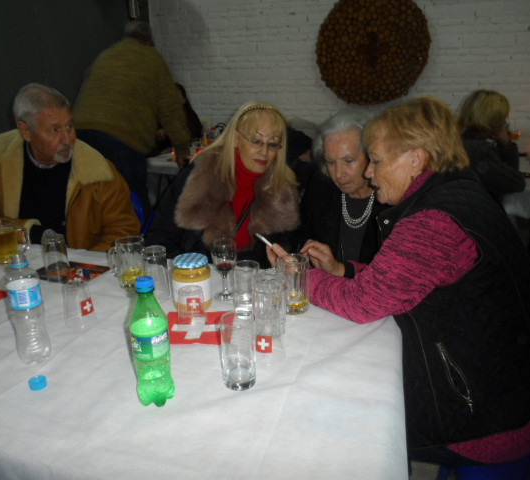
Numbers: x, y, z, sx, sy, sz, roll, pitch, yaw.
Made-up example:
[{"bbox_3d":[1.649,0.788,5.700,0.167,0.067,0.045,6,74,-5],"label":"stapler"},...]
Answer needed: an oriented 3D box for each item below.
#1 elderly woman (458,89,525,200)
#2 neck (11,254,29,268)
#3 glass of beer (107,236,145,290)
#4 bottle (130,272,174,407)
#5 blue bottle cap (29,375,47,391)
[{"bbox_3d":[1.150,-0.127,2.329,0.680,1.230,0.480,-9,21,-24],"label":"elderly woman"},{"bbox_3d":[-0.468,0.042,0.839,0.030,0.024,0.030,0,16,0],"label":"neck"},{"bbox_3d":[-0.376,0.067,1.215,0.106,0.130,0.078,-6,20,-17],"label":"glass of beer"},{"bbox_3d":[-0.193,0.172,0.743,0.066,0.233,0.066,0,19,0],"label":"bottle"},{"bbox_3d":[-0.423,0.263,0.827,0.032,0.013,0.032,0,19,0],"label":"blue bottle cap"}]

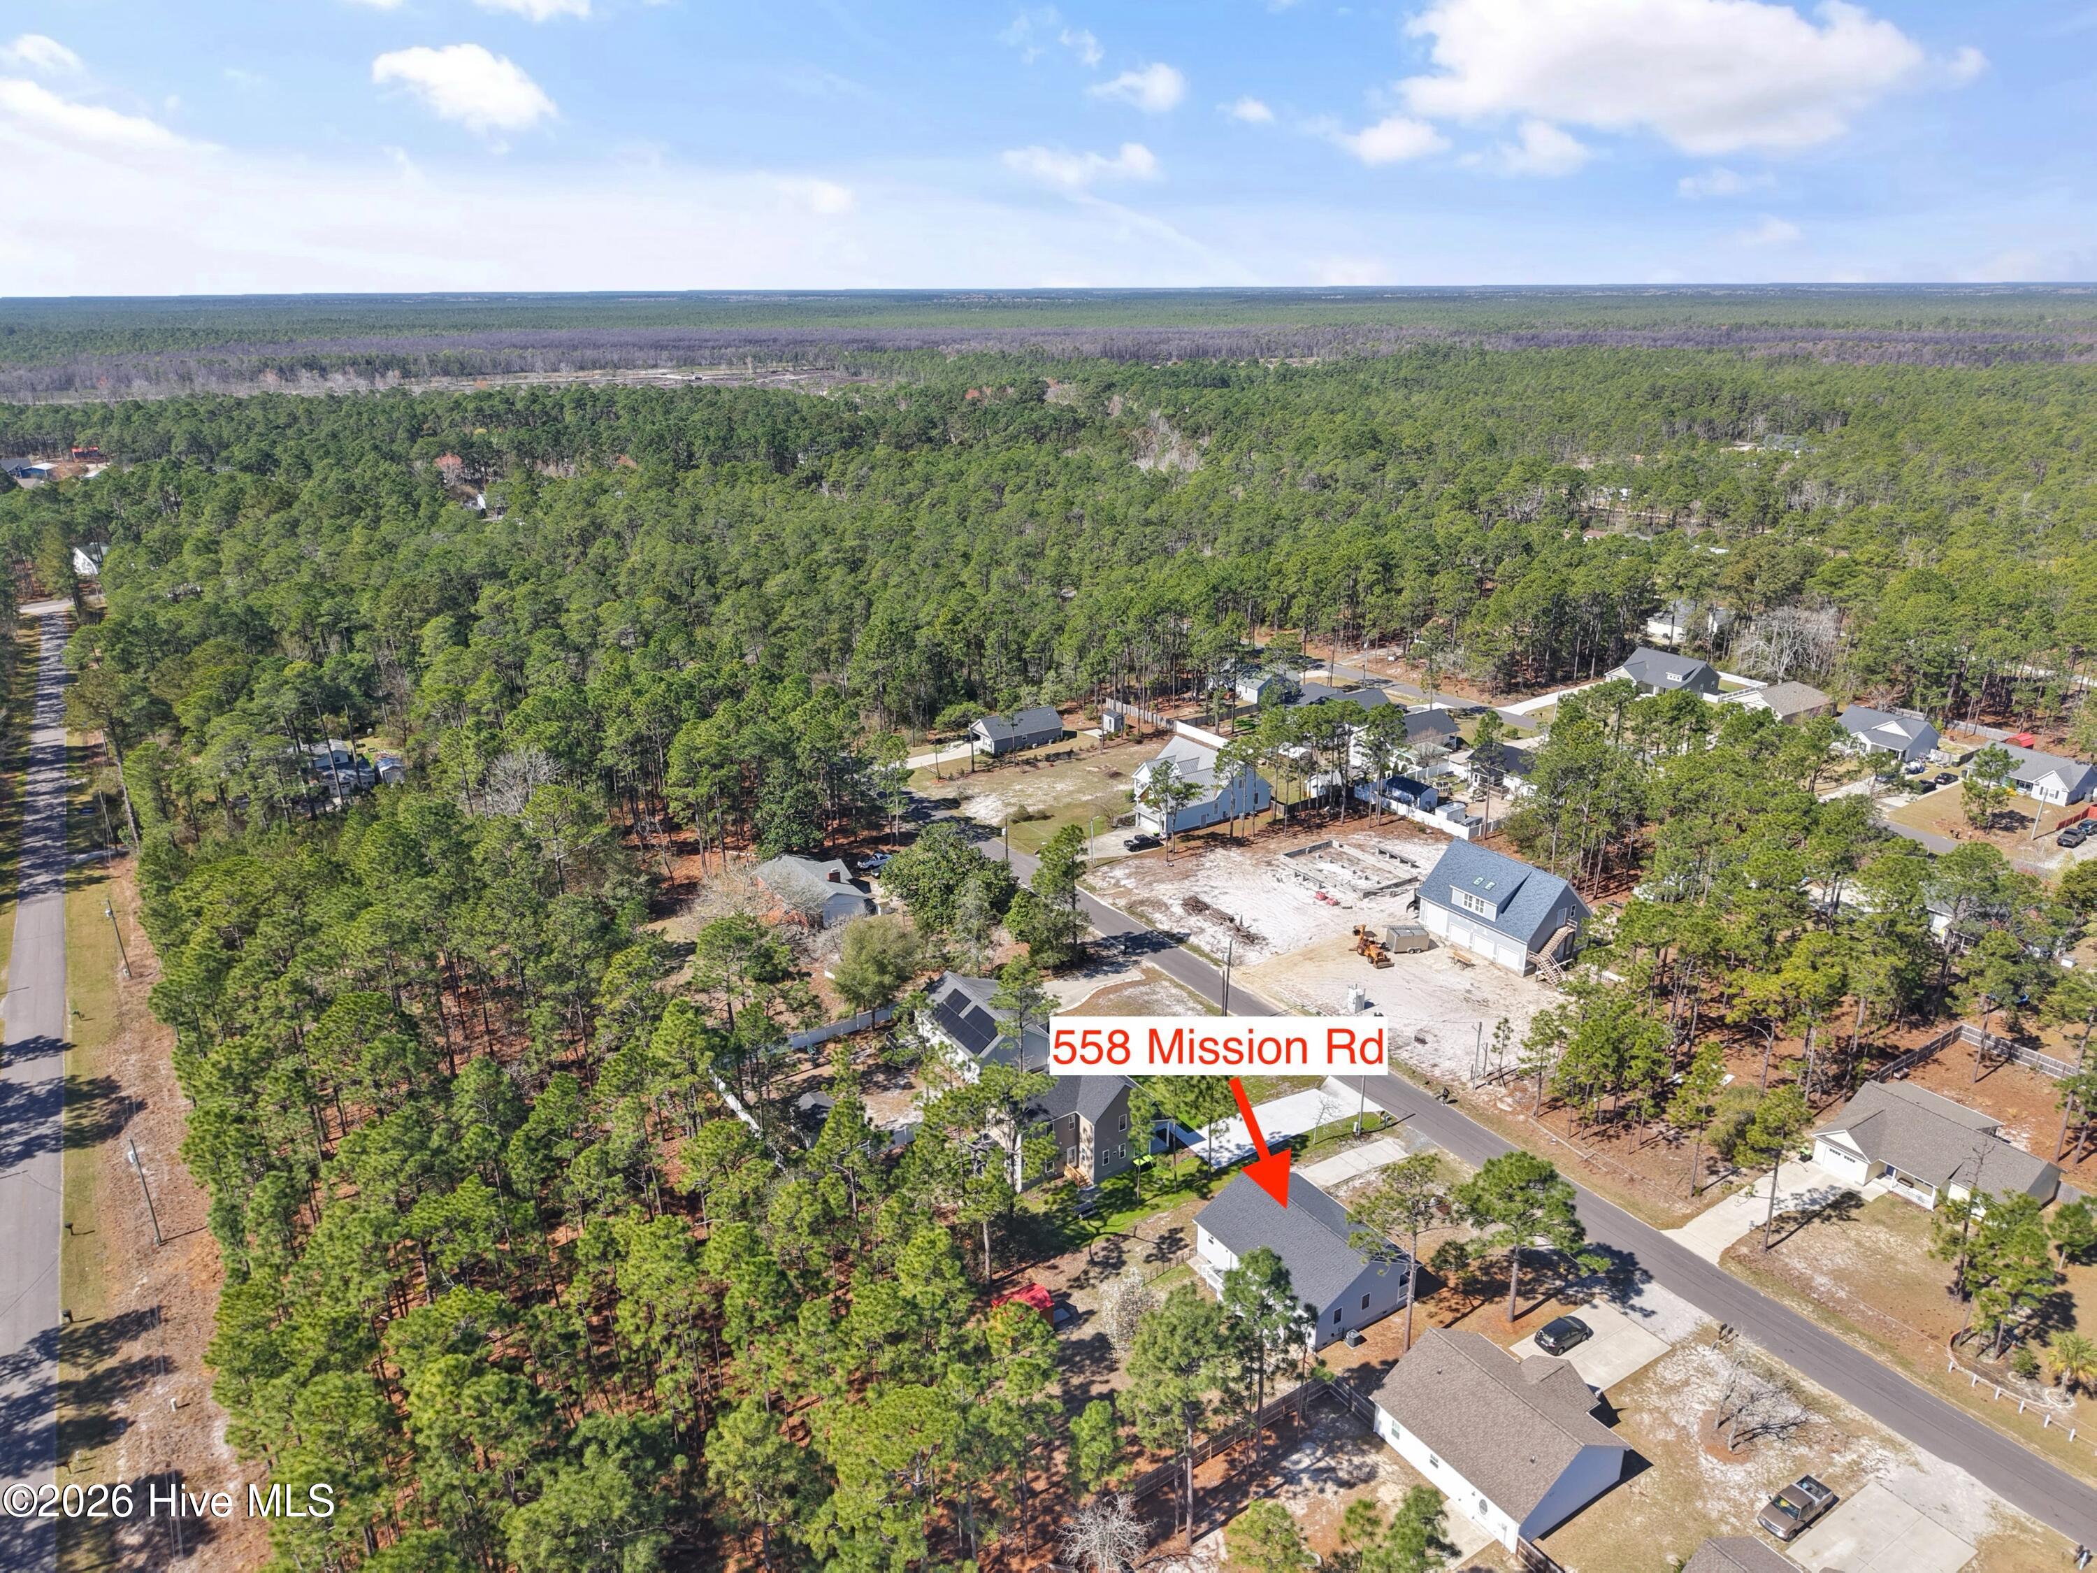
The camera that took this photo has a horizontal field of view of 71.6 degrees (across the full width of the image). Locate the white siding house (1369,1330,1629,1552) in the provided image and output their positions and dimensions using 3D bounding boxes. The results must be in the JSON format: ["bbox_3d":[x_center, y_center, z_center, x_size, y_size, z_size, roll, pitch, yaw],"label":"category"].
[{"bbox_3d":[30.742,42.173,97.524,12.780,5.500,13.020,-12,22,-31],"label":"white siding house"}]

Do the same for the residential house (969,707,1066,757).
[{"bbox_3d":[-5.604,-10.016,250.938,14.493,5.068,8.919,-13,23,-32],"label":"residential house"}]

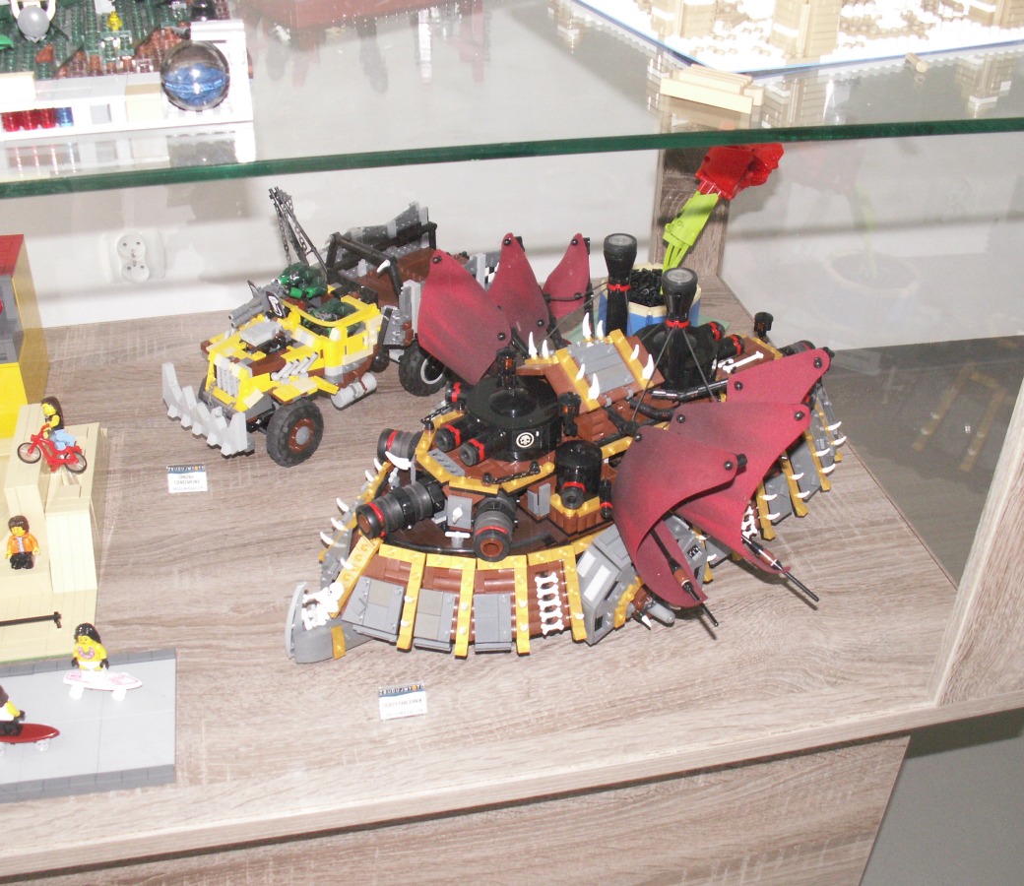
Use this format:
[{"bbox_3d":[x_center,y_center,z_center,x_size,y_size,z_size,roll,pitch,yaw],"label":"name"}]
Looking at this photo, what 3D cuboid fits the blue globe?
[{"bbox_3d":[-0.151,-0.175,0.571,0.032,0.032,0.032,-4,36,-12],"label":"blue globe"}]

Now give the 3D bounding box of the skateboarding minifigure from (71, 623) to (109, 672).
[{"bbox_3d":[-0.288,0.144,0.813,0.026,0.042,0.014,0,35,-6],"label":"skateboarding minifigure"}]

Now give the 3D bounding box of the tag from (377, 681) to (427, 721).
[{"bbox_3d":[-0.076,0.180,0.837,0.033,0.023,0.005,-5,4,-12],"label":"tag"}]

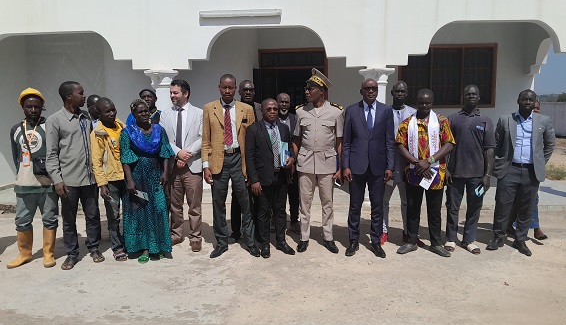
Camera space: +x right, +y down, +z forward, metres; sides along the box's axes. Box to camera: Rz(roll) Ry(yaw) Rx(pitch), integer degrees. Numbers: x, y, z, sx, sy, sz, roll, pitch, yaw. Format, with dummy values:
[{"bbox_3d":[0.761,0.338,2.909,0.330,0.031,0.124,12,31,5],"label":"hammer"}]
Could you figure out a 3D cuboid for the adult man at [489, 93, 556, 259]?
[{"bbox_3d":[2.523,0.086,4.521,0.631,1.701,0.380,3,6,30],"label":"adult man"}]

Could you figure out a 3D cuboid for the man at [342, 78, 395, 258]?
[{"bbox_3d":[0.887,0.042,4.423,0.531,1.806,0.360,1,5,8],"label":"man"}]

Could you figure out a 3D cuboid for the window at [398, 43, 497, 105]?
[{"bbox_3d":[2.925,-1.528,7.584,1.679,1.132,0.110,0,6,6],"label":"window"}]

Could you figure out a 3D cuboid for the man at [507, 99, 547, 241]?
[{"bbox_3d":[2.845,0.072,4.930,0.440,1.612,0.300,1,6,16],"label":"man"}]

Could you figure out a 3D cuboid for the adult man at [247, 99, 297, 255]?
[{"bbox_3d":[-0.129,0.150,4.408,0.500,1.611,0.340,-2,6,-16],"label":"adult man"}]

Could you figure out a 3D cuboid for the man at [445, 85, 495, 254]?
[{"bbox_3d":[1.946,0.068,4.439,0.510,1.740,0.330,1,6,11],"label":"man"}]

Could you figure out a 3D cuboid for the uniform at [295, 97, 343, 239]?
[{"bbox_3d":[0.388,0.102,4.536,0.531,1.512,0.320,0,5,5],"label":"uniform"}]

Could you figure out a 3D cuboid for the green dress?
[{"bbox_3d":[-1.365,0.275,4.318,0.510,1.336,0.370,-2,6,-14],"label":"green dress"}]

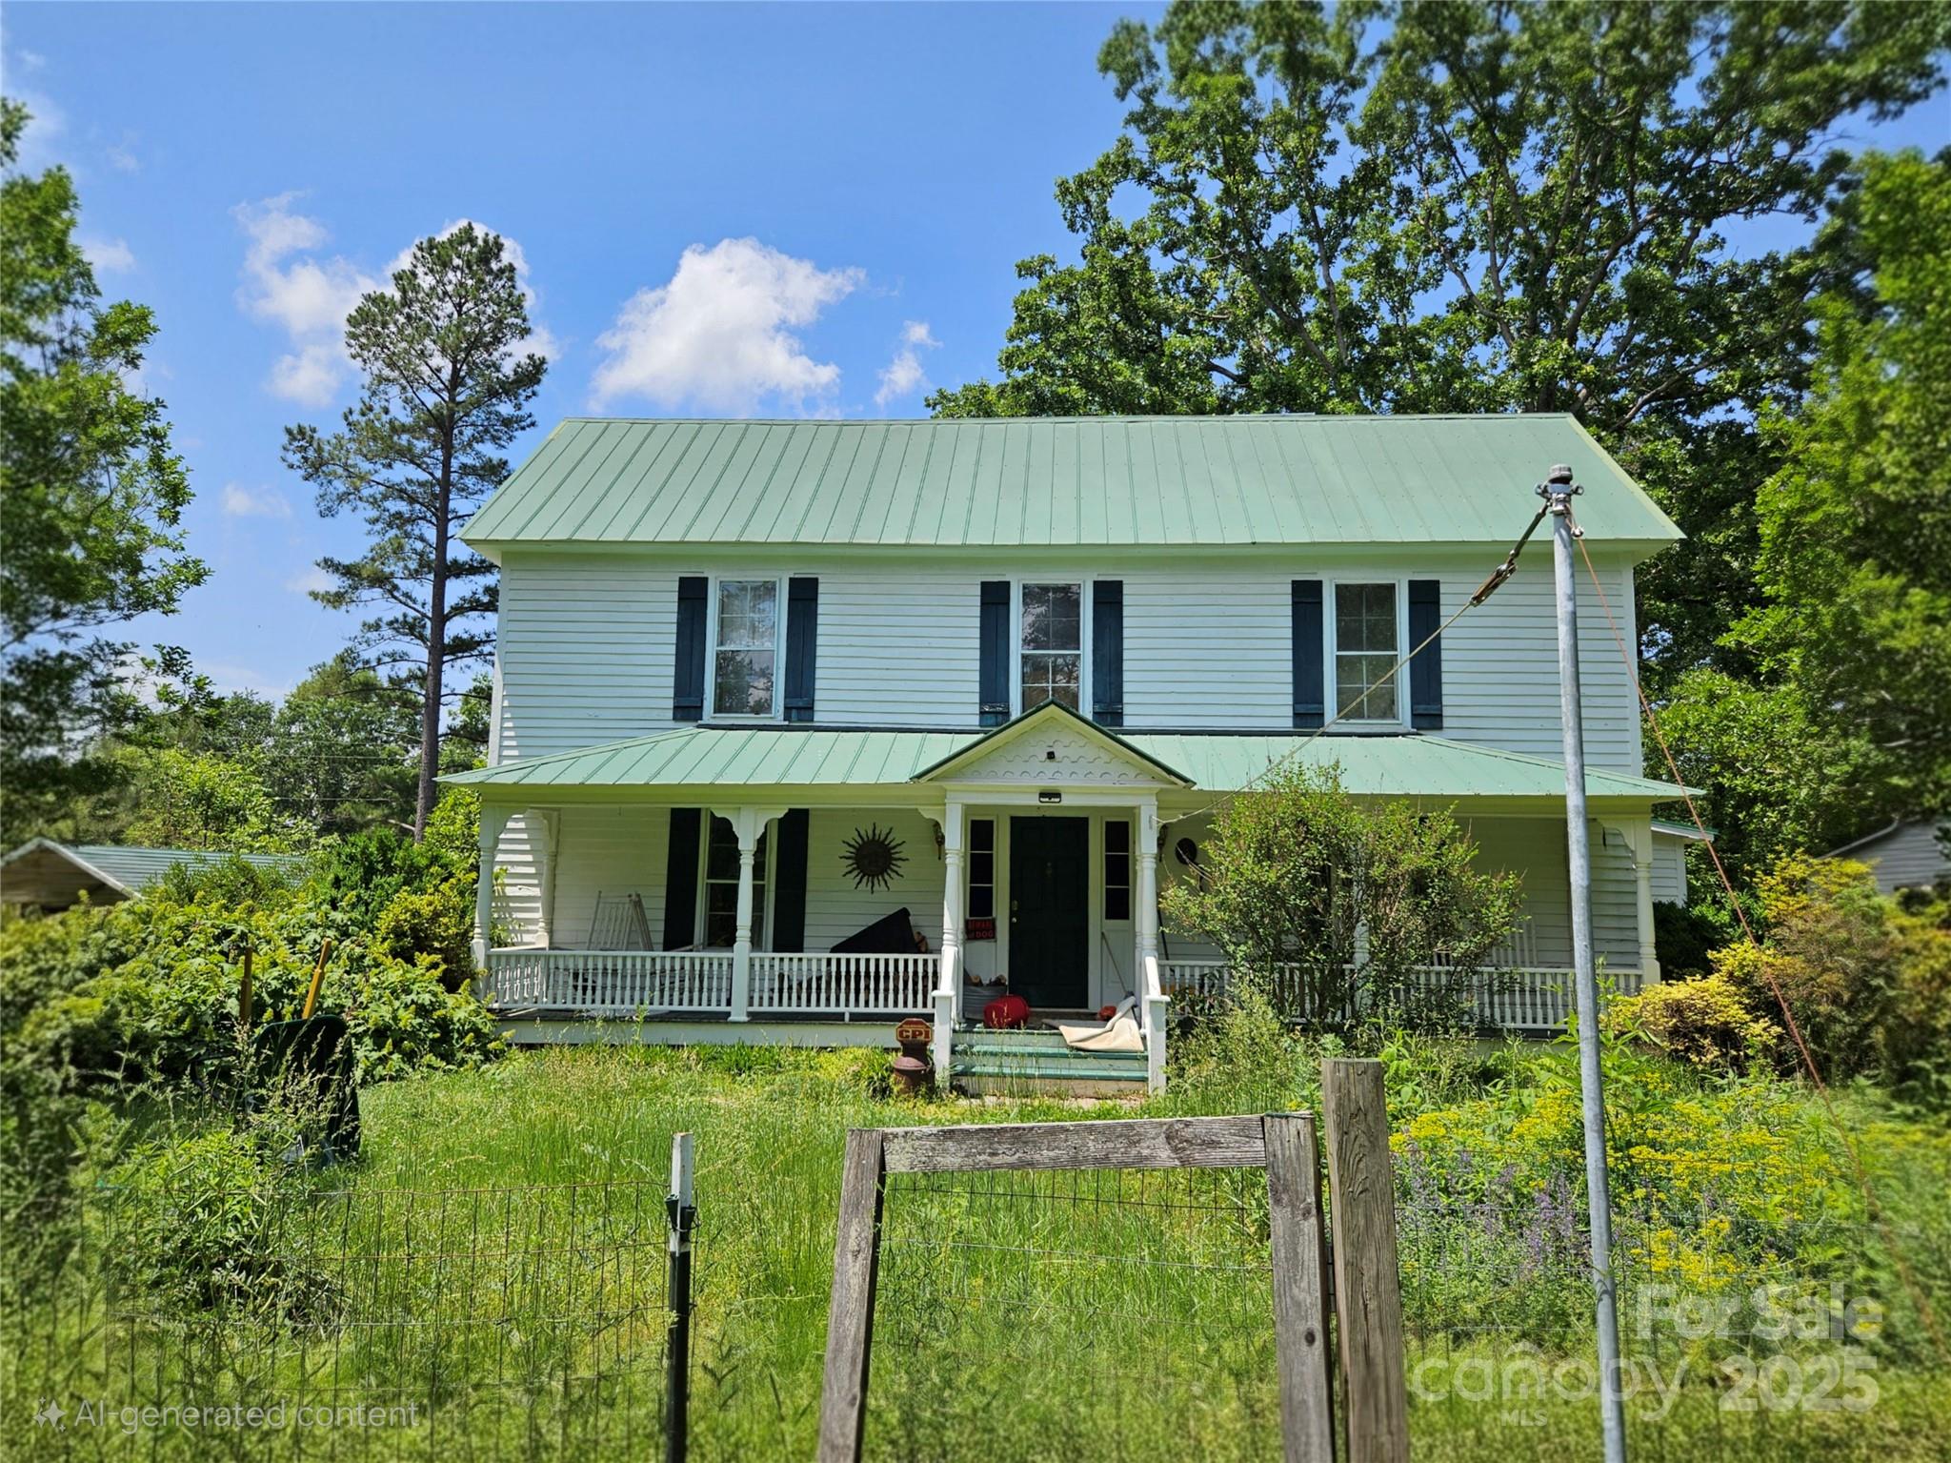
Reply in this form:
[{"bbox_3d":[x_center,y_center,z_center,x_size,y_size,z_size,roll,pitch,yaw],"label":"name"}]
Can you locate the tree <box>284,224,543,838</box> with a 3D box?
[{"bbox_3d":[-15.919,-4.302,35.902,7.307,20.726,6.941,0,-8,4],"label":"tree"}]

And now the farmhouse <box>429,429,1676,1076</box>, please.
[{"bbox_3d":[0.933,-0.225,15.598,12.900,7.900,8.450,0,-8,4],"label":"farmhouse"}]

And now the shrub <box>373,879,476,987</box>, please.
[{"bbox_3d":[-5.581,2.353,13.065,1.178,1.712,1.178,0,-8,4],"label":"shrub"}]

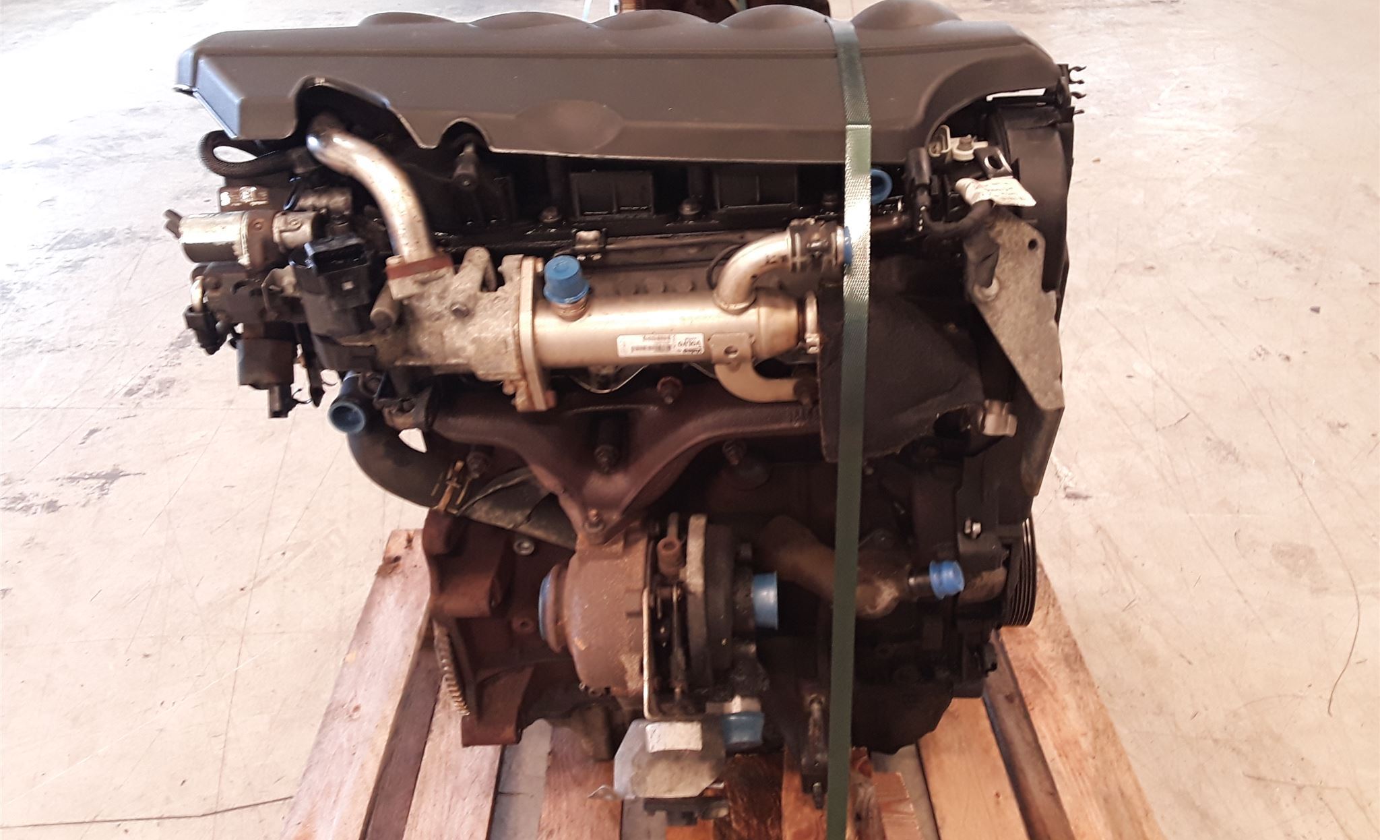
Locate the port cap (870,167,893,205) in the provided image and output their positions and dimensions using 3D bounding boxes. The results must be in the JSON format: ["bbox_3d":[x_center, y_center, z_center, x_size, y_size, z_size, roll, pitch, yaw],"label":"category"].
[{"bbox_3d":[0.122,-0.155,0.742,0.025,0.025,0.018,-1,27,-2],"label":"port cap"}]

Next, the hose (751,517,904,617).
[{"bbox_3d":[0.110,0.115,0.875,0.118,0.066,0.055,-1,31,1],"label":"hose"}]

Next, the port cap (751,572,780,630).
[{"bbox_3d":[0.054,0.129,0.800,0.021,0.042,0.042,-1,31,2],"label":"port cap"}]

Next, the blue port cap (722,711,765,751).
[{"bbox_3d":[0.045,0.256,0.920,0.035,0.035,0.031,-1,72,0],"label":"blue port cap"}]

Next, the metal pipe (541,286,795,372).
[{"bbox_3d":[-0.015,-0.063,0.778,0.187,0.050,0.050,-3,32,1],"label":"metal pipe"}]

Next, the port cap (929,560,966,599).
[{"bbox_3d":[0.202,0.126,0.875,0.024,0.030,0.030,-17,30,20],"label":"port cap"}]

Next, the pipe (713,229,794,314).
[{"bbox_3d":[0.042,-0.098,0.735,0.054,0.052,0.023,-1,31,1],"label":"pipe"}]

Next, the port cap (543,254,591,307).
[{"bbox_3d":[-0.085,-0.095,0.757,0.031,0.020,0.031,-7,44,3],"label":"port cap"}]

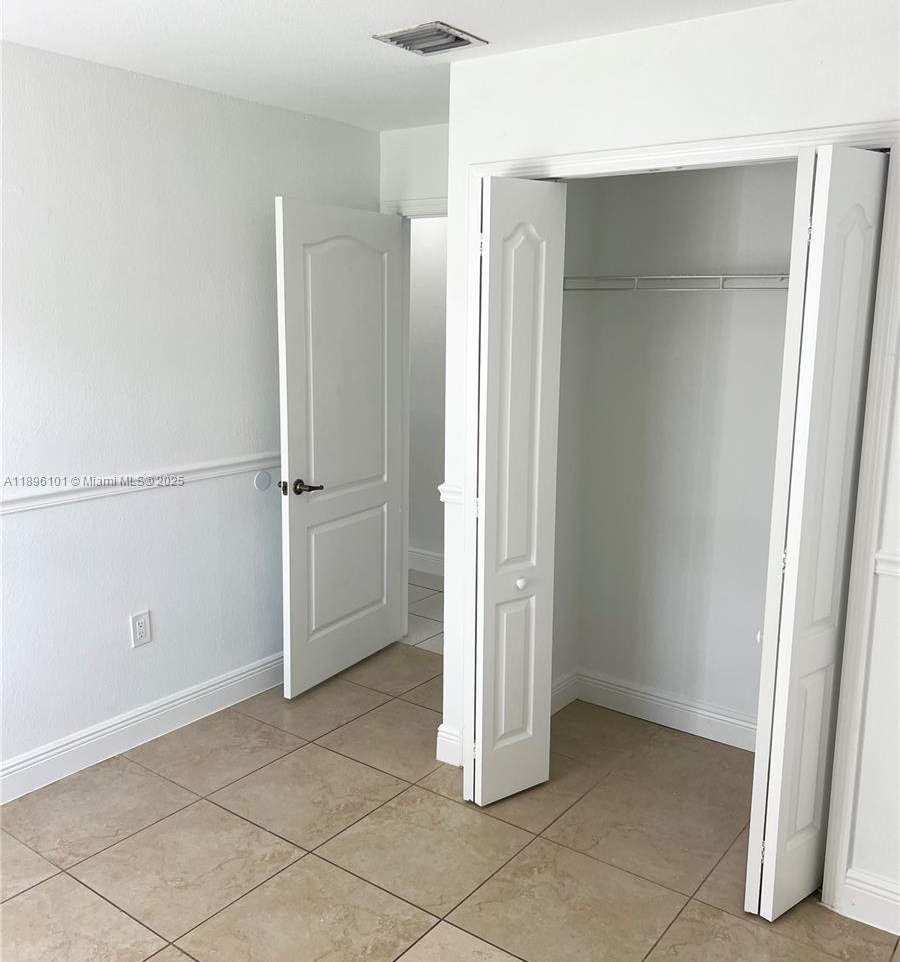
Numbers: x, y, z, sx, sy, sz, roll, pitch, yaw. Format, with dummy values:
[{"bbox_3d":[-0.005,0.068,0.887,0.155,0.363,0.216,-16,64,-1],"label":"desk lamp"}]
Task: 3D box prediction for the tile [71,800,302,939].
[{"bbox_3d":[-0.782,1.148,2.708,0.500,0.010,0.500,9,13,36],"label":"tile"}]

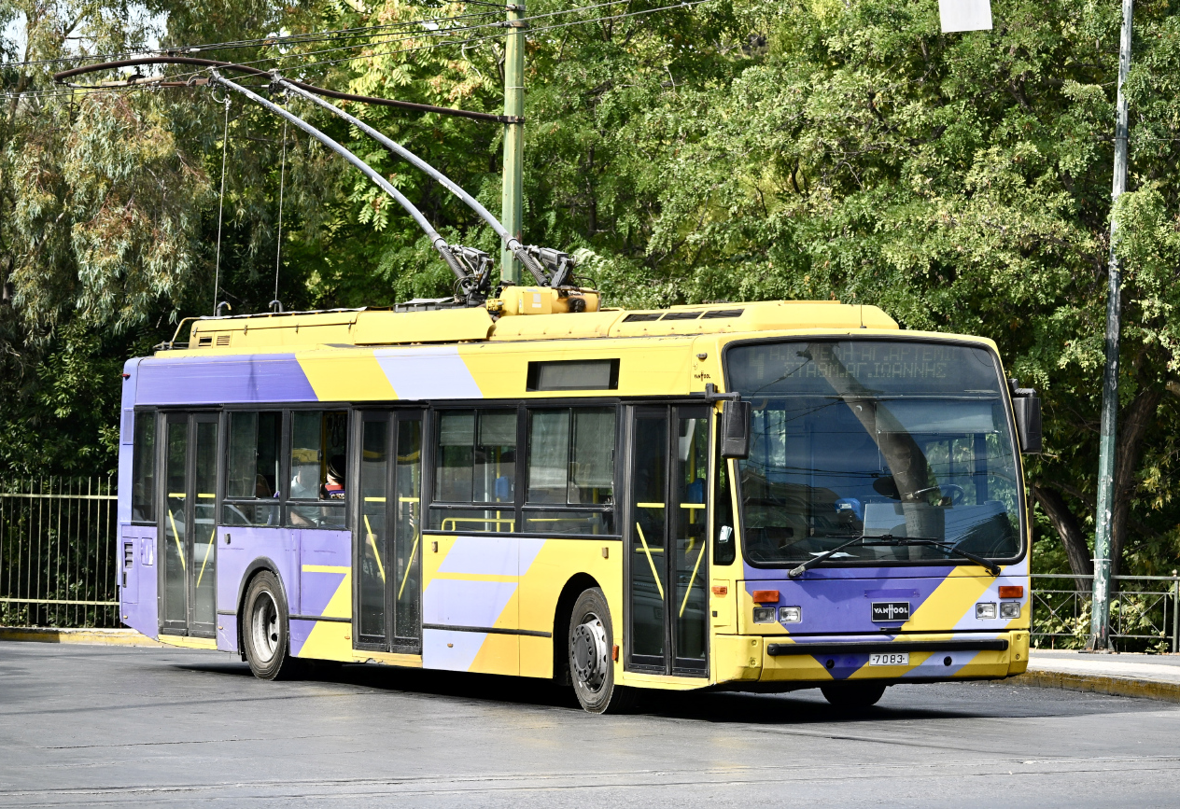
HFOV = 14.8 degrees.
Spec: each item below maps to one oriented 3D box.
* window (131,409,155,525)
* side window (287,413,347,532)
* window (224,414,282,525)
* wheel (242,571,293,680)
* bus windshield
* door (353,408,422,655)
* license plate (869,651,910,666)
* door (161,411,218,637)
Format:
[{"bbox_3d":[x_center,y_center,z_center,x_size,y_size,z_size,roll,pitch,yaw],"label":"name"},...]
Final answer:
[{"bbox_3d":[-4.139,0.580,42.526,0.060,1.044,0.532,3,-2,-28],"label":"window"},{"bbox_3d":[-2.272,0.547,38.246,0.050,0.967,1.108,1,-1,-31],"label":"side window"},{"bbox_3d":[-2.976,0.567,40.382,0.060,1.017,1.214,3,-2,-28],"label":"window"},{"bbox_3d":[-2.730,1.953,40.198,0.300,0.950,0.950,0,-1,-28],"label":"wheel"},{"bbox_3d":[2.135,0.342,33.495,2.420,1.710,0.260,0,-11,-28],"label":"bus windshield"},{"bbox_3d":[-1.614,1.030,37.163,0.080,1.952,1.176,1,-1,-31],"label":"door"},{"bbox_3d":[2.183,1.853,33.140,0.335,0.095,0.015,1,-1,-31],"label":"license plate"},{"bbox_3d":[-3.515,1.056,40.355,0.080,1.960,1.175,1,-1,-31],"label":"door"}]

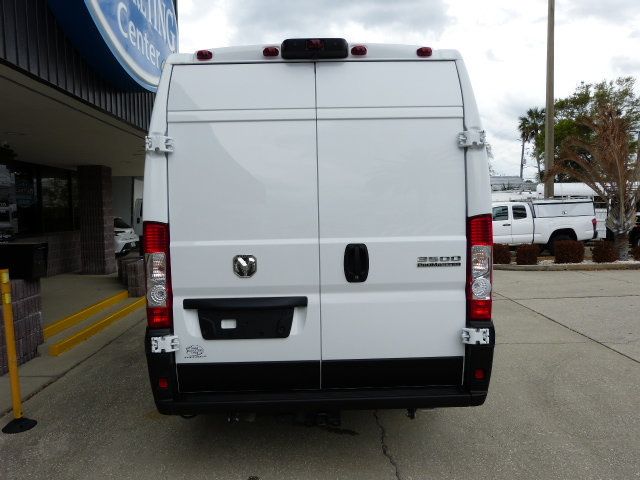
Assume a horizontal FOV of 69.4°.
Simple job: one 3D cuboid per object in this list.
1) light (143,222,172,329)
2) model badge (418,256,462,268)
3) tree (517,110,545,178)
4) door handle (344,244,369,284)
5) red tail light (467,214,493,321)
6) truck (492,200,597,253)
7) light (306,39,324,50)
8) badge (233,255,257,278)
[{"bbox_3d":[-0.919,0.201,2.642,0.169,0.607,0.140,-1,4,-1],"label":"light"},{"bbox_3d":[0.679,0.126,2.623,0.252,0.065,0.015,-1,4,-1],"label":"model badge"},{"bbox_3d":[23.549,-8.510,51.858,3.150,12.286,3.000,-1,4,-1],"label":"tree"},{"bbox_3d":[0.209,0.133,2.607,0.141,0.221,0.050,-1,4,-1],"label":"door handle"},{"bbox_3d":[0.917,0.160,2.673,0.178,0.619,0.140,-1,4,-1],"label":"red tail light"},{"bbox_3d":[5.712,-0.413,14.531,5.290,1.760,1.840,-2,4,-7],"label":"truck"},{"bbox_3d":[-0.025,-1.102,2.603,0.100,0.057,0.040,-1,4,-1],"label":"light"},{"bbox_3d":[-0.421,0.150,2.605,0.132,0.132,0.020,-1,4,-1],"label":"badge"}]

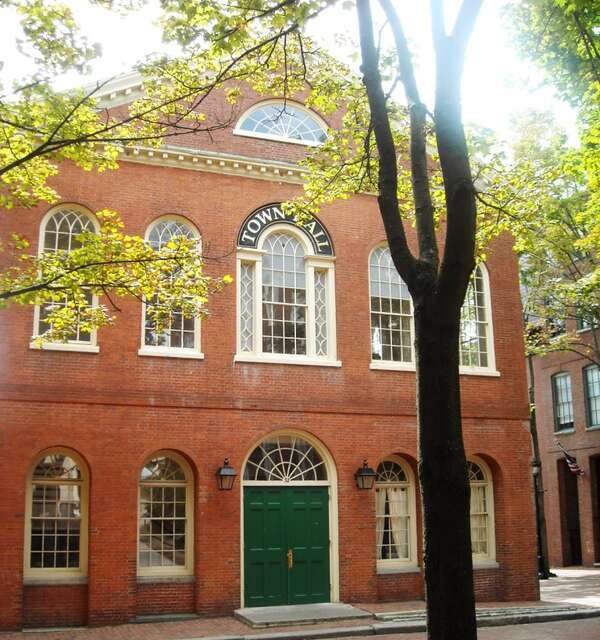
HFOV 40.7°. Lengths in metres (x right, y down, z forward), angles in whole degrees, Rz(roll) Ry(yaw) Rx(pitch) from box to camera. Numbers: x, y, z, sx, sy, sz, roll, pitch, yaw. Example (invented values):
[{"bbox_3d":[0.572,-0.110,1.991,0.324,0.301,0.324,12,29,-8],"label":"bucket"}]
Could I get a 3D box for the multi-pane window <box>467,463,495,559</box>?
[{"bbox_3d":[3.902,4.267,18.296,1.168,2.384,0.180,5,-15,-21],"label":"multi-pane window"}]

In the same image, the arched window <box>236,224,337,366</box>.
[{"bbox_3d":[-0.283,-0.571,17.470,2.354,3.119,0.220,5,-15,-21],"label":"arched window"}]

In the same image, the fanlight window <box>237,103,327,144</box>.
[{"bbox_3d":[-0.353,-4.514,18.488,2.365,1.080,0.180,5,-15,-21],"label":"fanlight window"}]

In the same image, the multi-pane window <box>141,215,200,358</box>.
[{"bbox_3d":[-2.627,-0.755,16.609,1.240,2.953,0.180,5,-15,-21],"label":"multi-pane window"}]

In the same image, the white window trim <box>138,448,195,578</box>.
[{"bbox_3d":[-2.648,3.753,15.772,1.167,2.395,0.180,5,-15,-21],"label":"white window trim"}]

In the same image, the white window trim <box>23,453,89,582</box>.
[{"bbox_3d":[-4.528,3.557,15.029,1.151,2.348,0.180,5,-15,-21],"label":"white window trim"}]

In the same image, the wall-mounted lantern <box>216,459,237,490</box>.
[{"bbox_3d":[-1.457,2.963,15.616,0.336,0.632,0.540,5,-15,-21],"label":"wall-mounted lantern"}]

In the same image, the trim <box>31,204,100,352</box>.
[{"bbox_3d":[-4.529,-0.867,15.847,1.301,2.979,0.200,5,-15,-21],"label":"trim"}]

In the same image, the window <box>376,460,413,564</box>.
[{"bbox_3d":[2.068,4.282,18.196,1.160,2.420,0.140,5,-14,-20],"label":"window"}]

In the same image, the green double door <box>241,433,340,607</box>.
[{"bbox_3d":[-0.244,3.981,16.394,2.090,3.504,0.220,5,-15,-21],"label":"green double door"}]

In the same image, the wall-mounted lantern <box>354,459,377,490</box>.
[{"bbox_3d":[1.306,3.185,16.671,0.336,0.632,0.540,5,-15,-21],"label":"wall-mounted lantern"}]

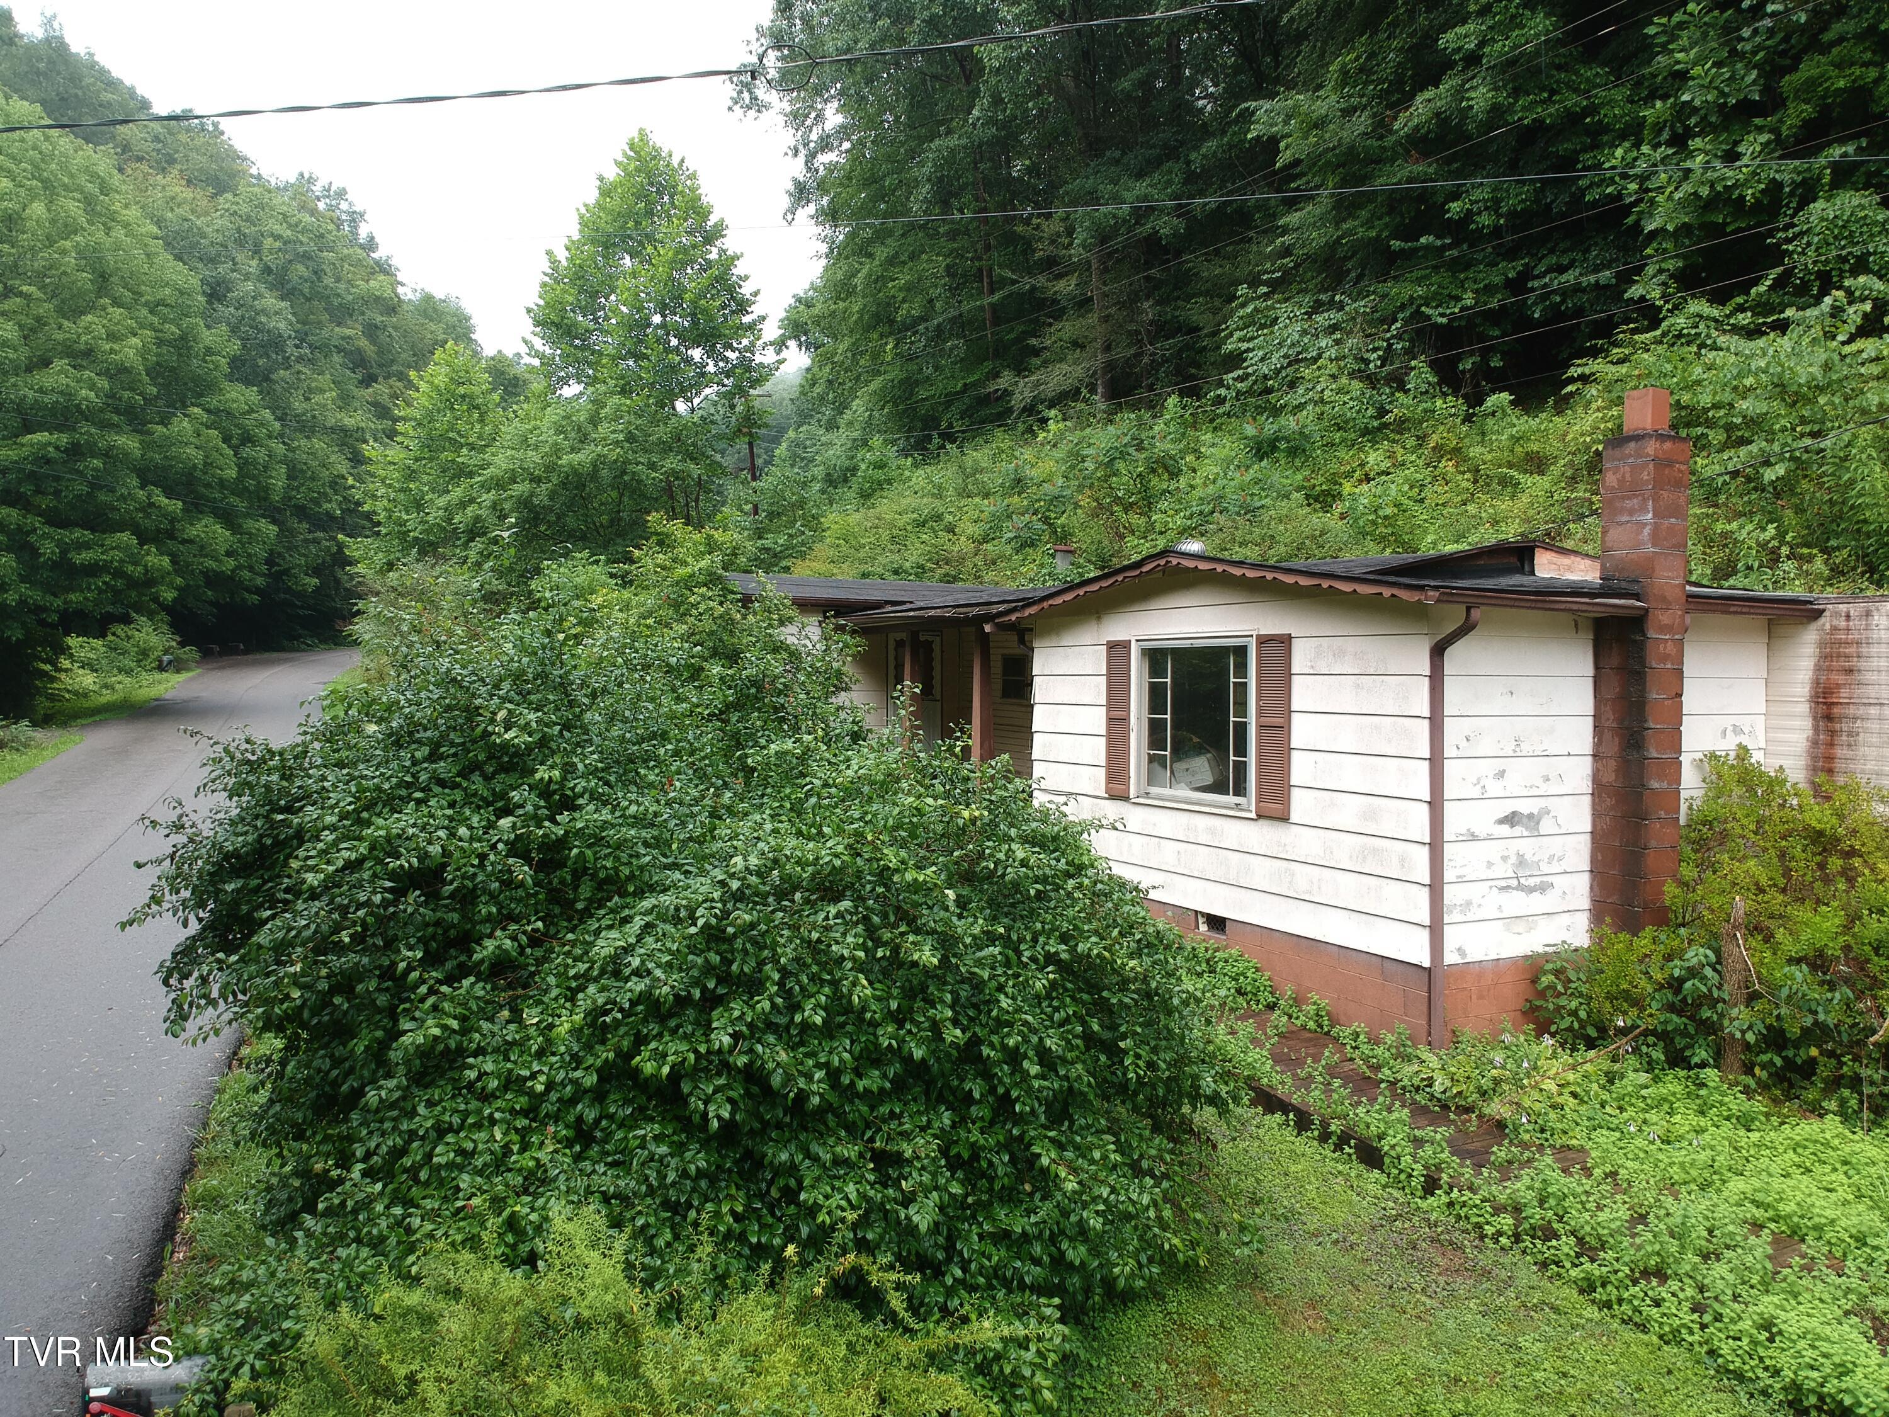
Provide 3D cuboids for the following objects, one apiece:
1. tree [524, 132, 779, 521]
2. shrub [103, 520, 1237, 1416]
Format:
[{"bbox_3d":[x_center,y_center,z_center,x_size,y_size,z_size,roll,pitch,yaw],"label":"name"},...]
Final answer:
[{"bbox_3d":[-7.500,-7.275,34.810,6.300,15.200,6.300,0,2,0],"label":"tree"},{"bbox_3d":[-1.200,0.957,6.929,5.100,3.500,4.800,-1,2,-23],"label":"shrub"}]

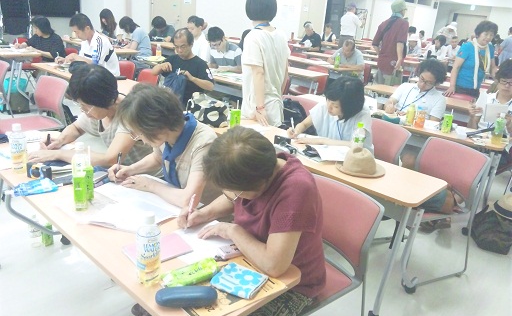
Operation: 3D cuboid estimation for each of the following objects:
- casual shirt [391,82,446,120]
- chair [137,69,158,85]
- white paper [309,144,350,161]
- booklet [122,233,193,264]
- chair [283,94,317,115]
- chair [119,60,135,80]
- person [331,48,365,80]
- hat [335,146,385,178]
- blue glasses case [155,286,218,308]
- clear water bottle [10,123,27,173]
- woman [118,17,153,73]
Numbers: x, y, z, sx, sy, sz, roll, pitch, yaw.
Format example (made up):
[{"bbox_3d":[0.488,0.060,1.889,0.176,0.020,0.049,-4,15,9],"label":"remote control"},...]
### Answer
[{"bbox_3d":[1.509,-0.432,3.962,0.490,0.560,0.310,21,24,40],"label":"casual shirt"},{"bbox_3d":[-1.181,-0.435,4.312,0.480,0.790,0.530,21,25,40],"label":"chair"},{"bbox_3d":[0.475,-0.025,2.502,0.230,0.008,0.290,3,18,-4],"label":"white paper"},{"bbox_3d":[-0.300,0.290,1.370,0.200,0.012,0.150,-12,25,-40],"label":"booklet"},{"bbox_3d":[0.227,-0.066,3.526,0.470,0.780,0.530,21,25,40],"label":"chair"},{"bbox_3d":[-1.749,-0.726,5.051,0.480,0.790,0.530,21,25,40],"label":"chair"},{"bbox_3d":[1.305,-1.122,6.020,0.560,1.090,0.630,20,25,36],"label":"person"},{"bbox_3d":[0.545,0.009,2.213,0.260,0.125,0.240,11,20,18],"label":"hat"},{"bbox_3d":[-0.179,0.361,1.113,0.158,0.041,0.062,2,20,-9],"label":"blue glasses case"},{"bbox_3d":[-1.040,-0.039,1.865,0.070,0.215,0.070,21,25,40],"label":"clear water bottle"},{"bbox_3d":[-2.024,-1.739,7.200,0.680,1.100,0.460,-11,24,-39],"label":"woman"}]

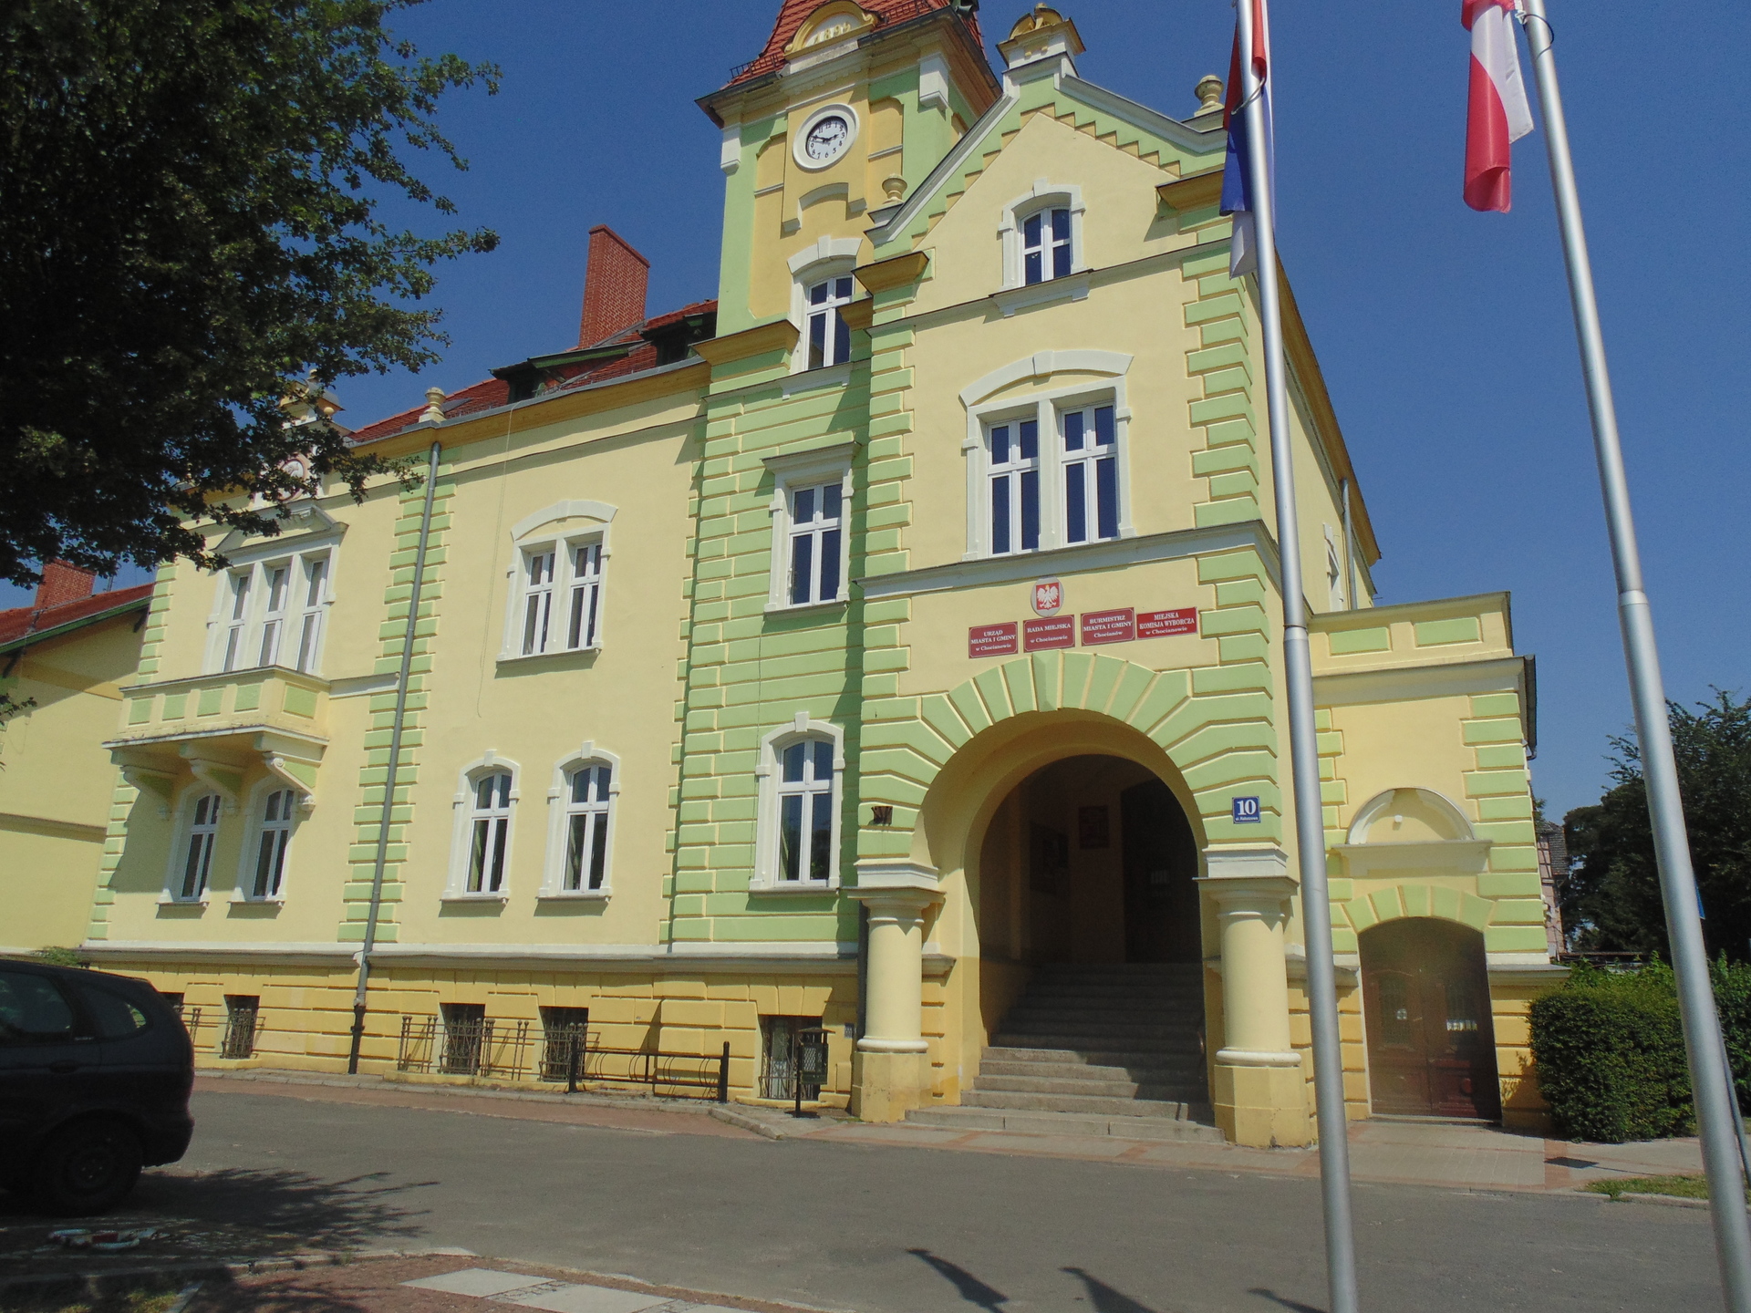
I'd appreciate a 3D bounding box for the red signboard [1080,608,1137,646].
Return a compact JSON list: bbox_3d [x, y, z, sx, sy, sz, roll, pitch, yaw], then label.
[{"bbox_3d":[3.035,-0.381,15.821,0.709,0.448,0.030,-7,-18,27],"label":"red signboard"}]

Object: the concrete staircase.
[{"bbox_3d":[2.983,5.008,15.959,3.764,2.016,4.287,-7,-18,26],"label":"concrete staircase"}]

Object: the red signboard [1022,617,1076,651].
[{"bbox_3d":[2.322,-0.301,16.182,0.706,0.441,0.030,-7,-18,27],"label":"red signboard"}]

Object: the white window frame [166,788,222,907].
[{"bbox_3d":[-14.149,3.839,25.333,1.594,2.615,0.250,-7,-18,27],"label":"white window frame"}]

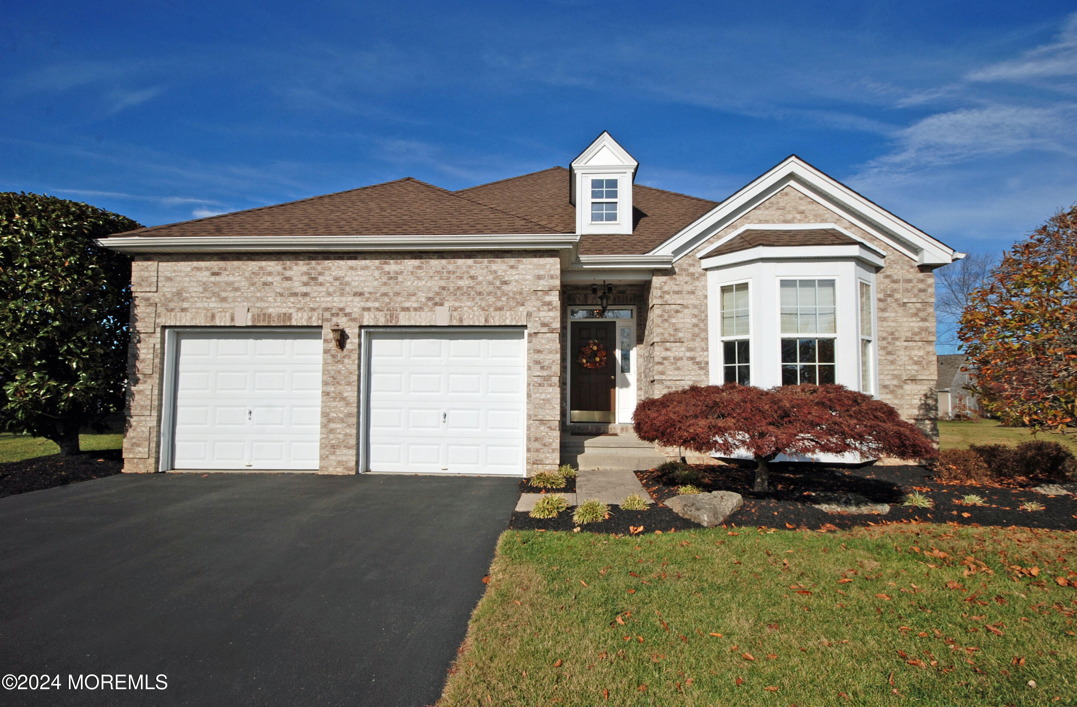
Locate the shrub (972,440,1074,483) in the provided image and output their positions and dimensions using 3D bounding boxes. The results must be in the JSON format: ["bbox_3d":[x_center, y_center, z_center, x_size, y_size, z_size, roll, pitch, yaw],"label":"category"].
[{"bbox_3d":[7.130,1.560,7.950,1.250,0.570,0.900,0,-3,3],"label":"shrub"}]

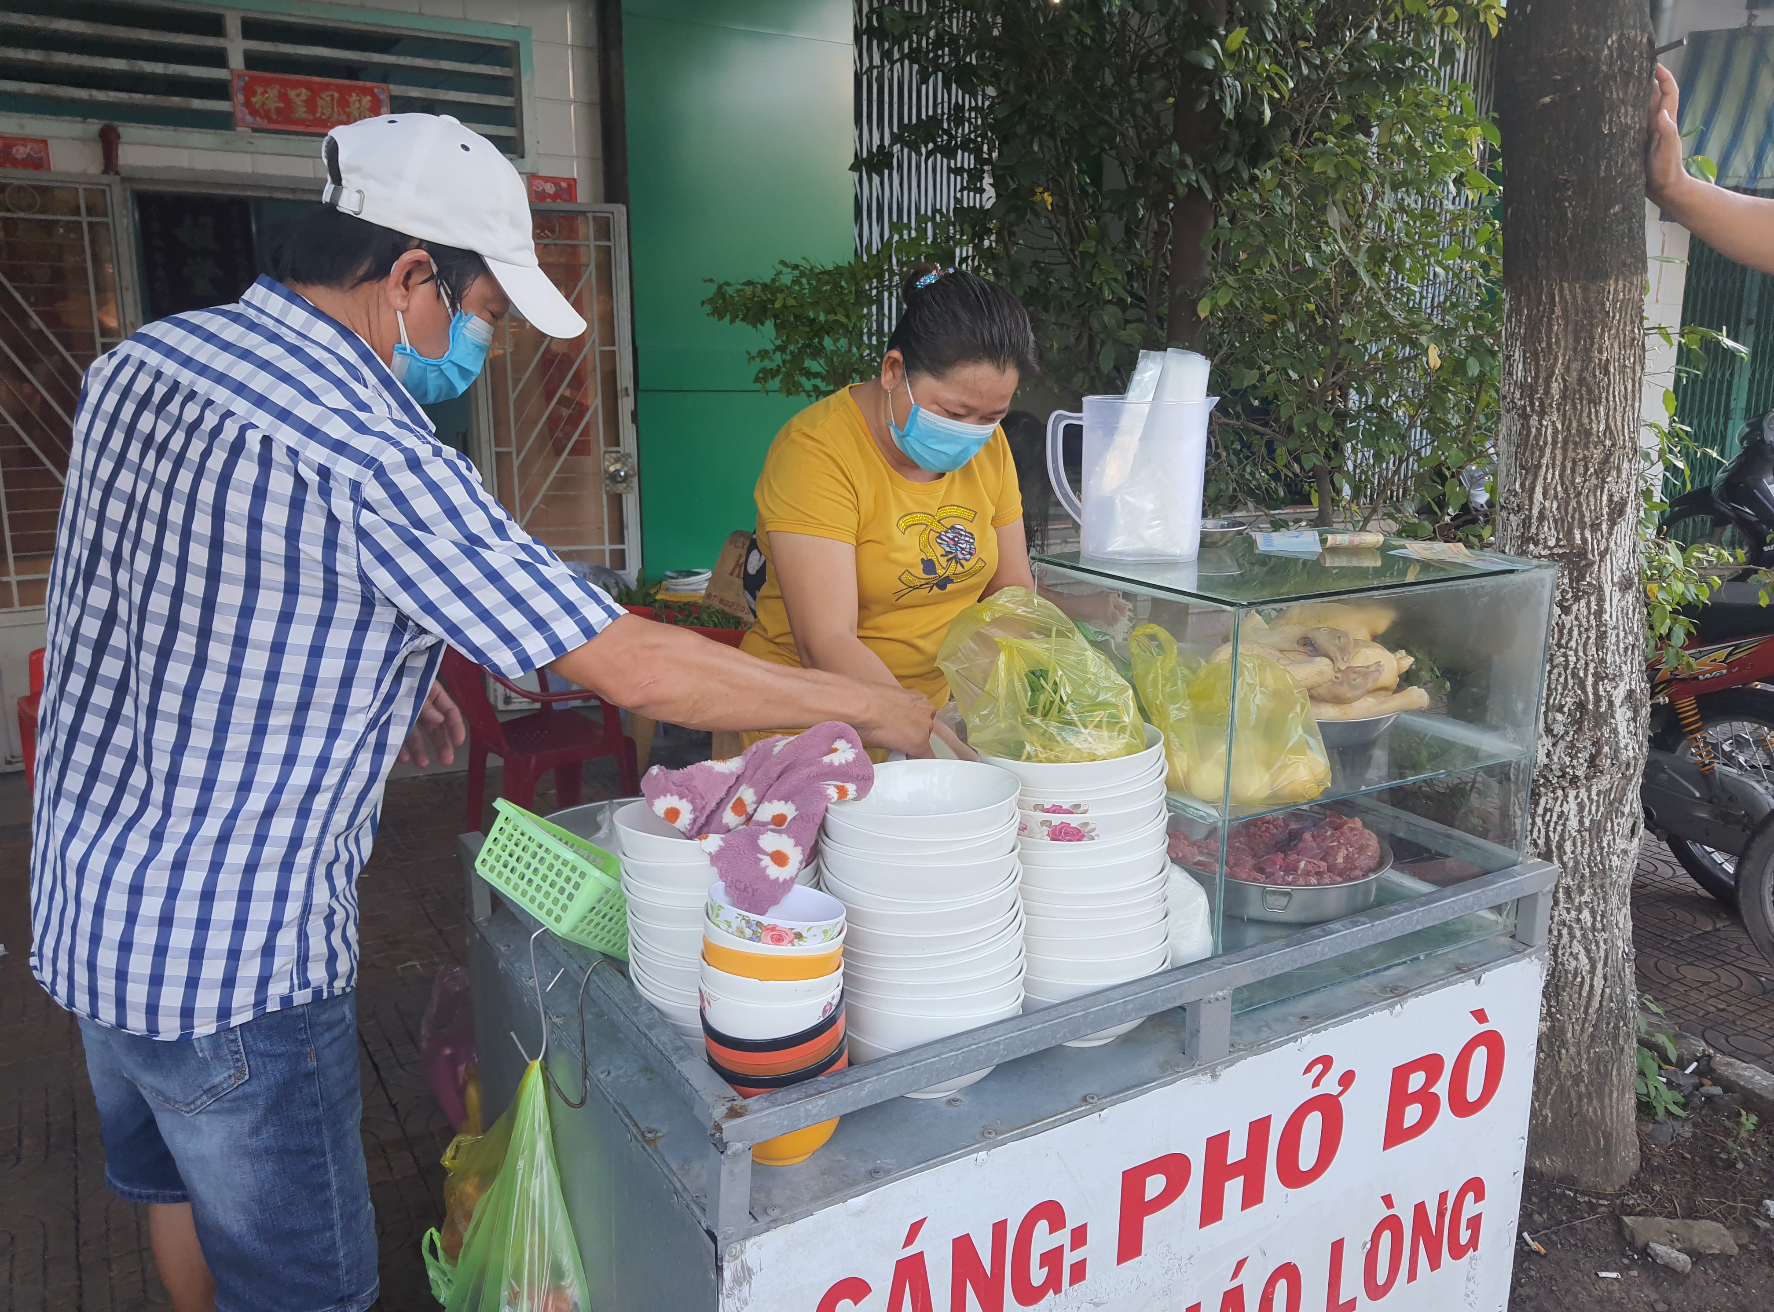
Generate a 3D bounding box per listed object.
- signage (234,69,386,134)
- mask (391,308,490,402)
[{"bbox_3d":[-2.040,-1.961,4.748,0.519,0.186,0.010,-6,14,-27],"label":"signage"},{"bbox_3d":[-0.413,-0.275,1.210,0.085,0.100,0.130,30,1,-21],"label":"mask"}]

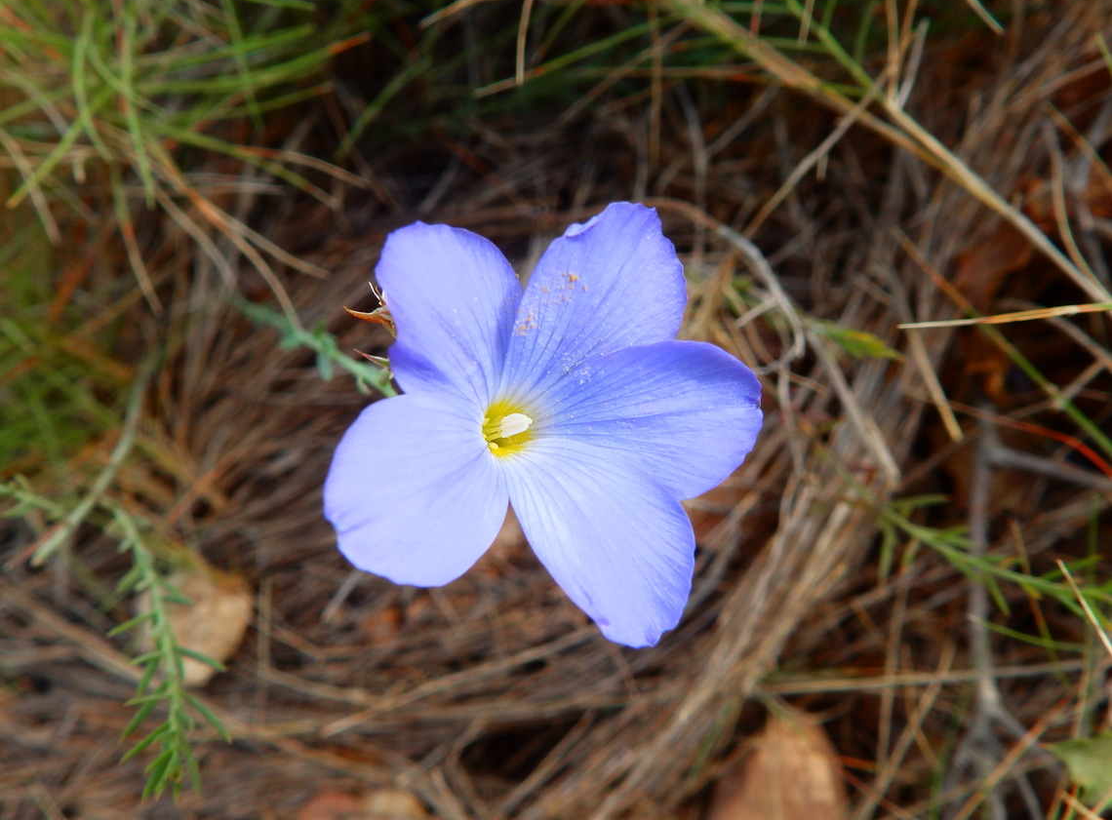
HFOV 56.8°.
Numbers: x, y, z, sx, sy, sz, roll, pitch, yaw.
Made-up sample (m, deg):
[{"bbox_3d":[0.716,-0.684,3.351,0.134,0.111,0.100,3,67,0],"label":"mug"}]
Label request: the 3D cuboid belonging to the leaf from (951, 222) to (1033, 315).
[{"bbox_3d":[0.110,-0.036,0.260,0.017,0.007,0.028,38,71,16],"label":"leaf"}]

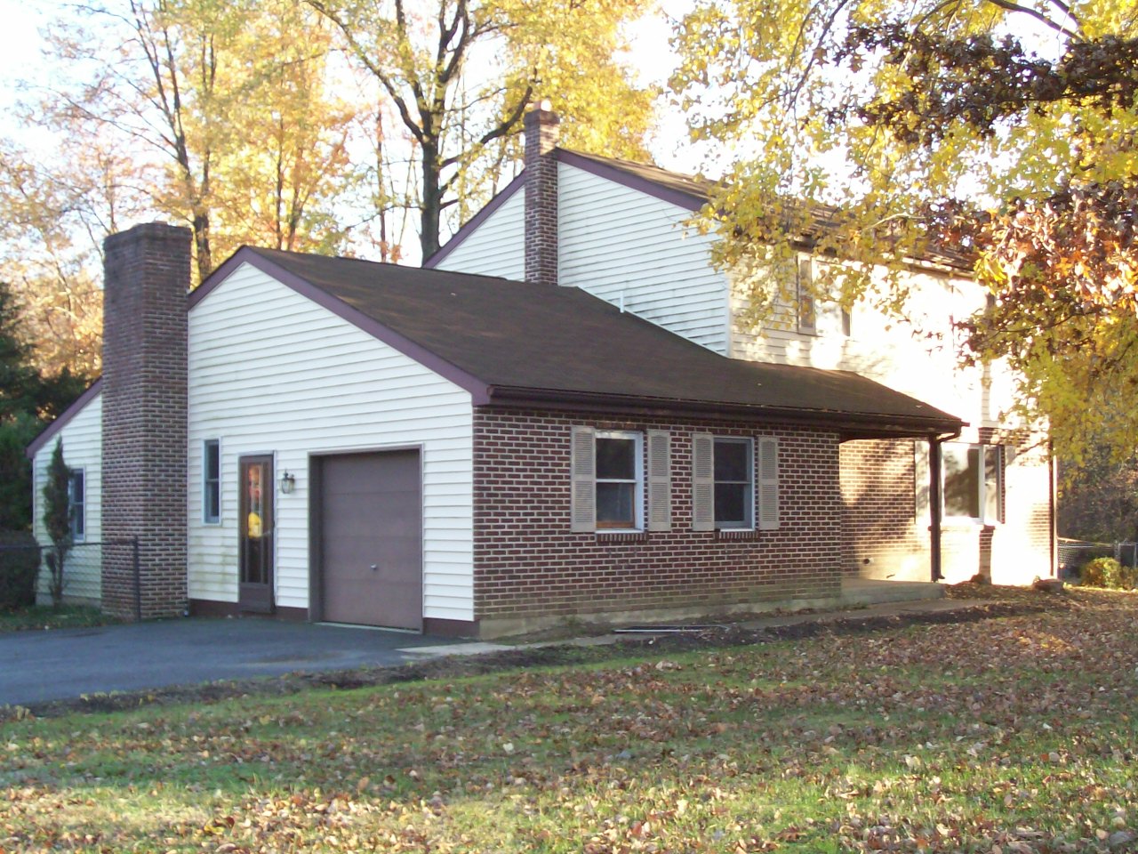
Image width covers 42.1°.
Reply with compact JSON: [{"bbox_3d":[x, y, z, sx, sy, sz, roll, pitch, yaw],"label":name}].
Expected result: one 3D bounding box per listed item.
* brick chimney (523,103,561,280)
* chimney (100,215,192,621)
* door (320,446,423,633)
[{"bbox_3d":[-0.452,-3.706,24.525,0.420,3.280,0.430,3,-5,-42],"label":"brick chimney"},{"bbox_3d":[-6.116,-0.061,21.331,0.710,5.560,1.340,3,-5,-42],"label":"chimney"},{"bbox_3d":[-2.366,1.387,17.902,0.100,2.090,2.200,3,-5,-42],"label":"door"}]

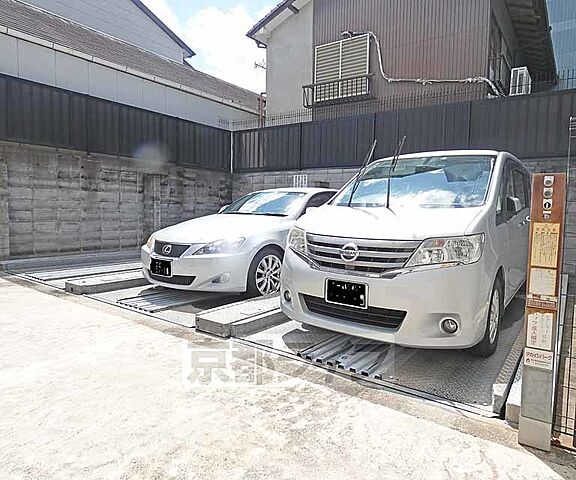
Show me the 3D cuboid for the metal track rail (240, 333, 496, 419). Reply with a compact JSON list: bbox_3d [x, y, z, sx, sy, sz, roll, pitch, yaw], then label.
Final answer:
[{"bbox_3d":[0.343,0.893,2.443,1.977,0.050,0.110,3,5,37],"label":"metal track rail"}]

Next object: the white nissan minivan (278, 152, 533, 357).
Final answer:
[{"bbox_3d":[1.830,-0.127,4.240,1.710,1.865,4.690,3,5,37],"label":"white nissan minivan"}]

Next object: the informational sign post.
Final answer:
[{"bbox_3d":[1.204,0.343,1.642,0.140,1.290,0.090,3,5,32],"label":"informational sign post"}]

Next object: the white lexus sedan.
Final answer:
[{"bbox_3d":[-0.170,-0.090,5.860,1.800,1.430,4.575,3,5,33],"label":"white lexus sedan"}]

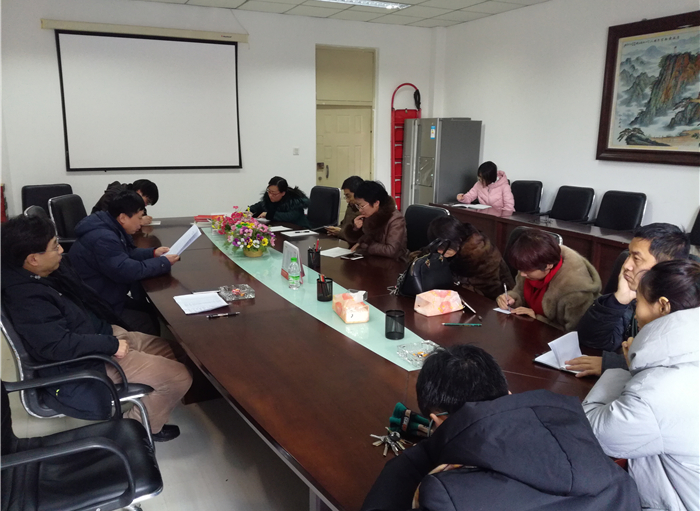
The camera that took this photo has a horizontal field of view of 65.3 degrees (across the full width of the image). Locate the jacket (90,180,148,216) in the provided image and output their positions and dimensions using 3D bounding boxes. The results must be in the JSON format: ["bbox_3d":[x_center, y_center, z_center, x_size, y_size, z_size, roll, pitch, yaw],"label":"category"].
[{"bbox_3d":[-2.147,-0.364,5.036,0.500,0.610,0.500,-4,14,-20],"label":"jacket"}]

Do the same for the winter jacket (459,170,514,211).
[{"bbox_3d":[1.738,-0.667,6.656,0.570,0.730,0.500,12,18,42],"label":"winter jacket"}]

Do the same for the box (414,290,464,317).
[{"bbox_3d":[0.444,0.227,2.705,0.224,0.080,0.108,-7,15,-30],"label":"box"}]

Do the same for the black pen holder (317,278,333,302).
[{"bbox_3d":[-0.129,0.180,2.837,0.080,0.104,0.080,0,13,0],"label":"black pen holder"}]

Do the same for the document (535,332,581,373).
[{"bbox_3d":[0.847,0.358,2.108,0.200,0.100,0.210,-12,18,-43],"label":"document"}]

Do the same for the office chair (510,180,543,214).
[{"bbox_3d":[1.842,-0.366,6.430,0.620,1.000,0.570,-8,16,-33],"label":"office chair"}]

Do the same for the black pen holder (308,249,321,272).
[{"bbox_3d":[-0.221,0.014,3.396,0.078,0.099,0.078,0,13,0],"label":"black pen holder"}]

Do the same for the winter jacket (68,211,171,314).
[{"bbox_3d":[-1.351,0.059,3.203,0.550,0.630,0.540,-6,15,-26],"label":"winter jacket"}]

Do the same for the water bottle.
[{"bbox_3d":[-0.308,0.099,3.021,0.060,0.176,0.060,-6,14,-25],"label":"water bottle"}]

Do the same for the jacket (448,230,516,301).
[{"bbox_3d":[0.714,0.126,3.212,0.530,0.560,0.500,-6,15,-26],"label":"jacket"}]

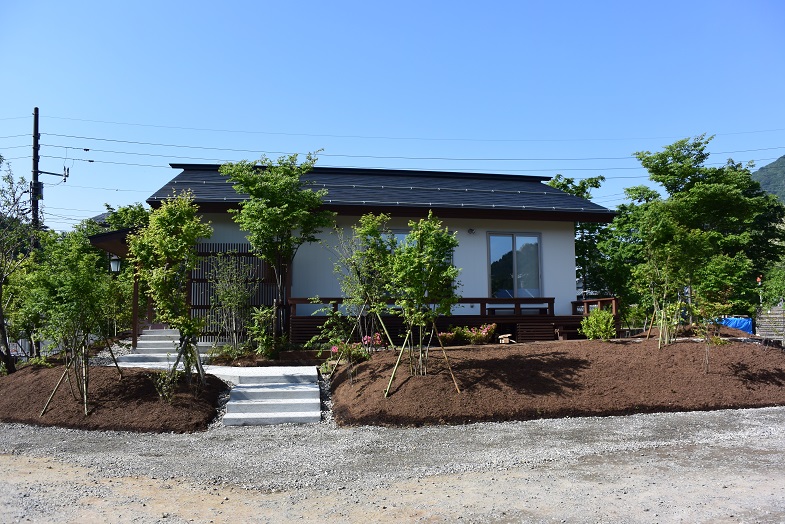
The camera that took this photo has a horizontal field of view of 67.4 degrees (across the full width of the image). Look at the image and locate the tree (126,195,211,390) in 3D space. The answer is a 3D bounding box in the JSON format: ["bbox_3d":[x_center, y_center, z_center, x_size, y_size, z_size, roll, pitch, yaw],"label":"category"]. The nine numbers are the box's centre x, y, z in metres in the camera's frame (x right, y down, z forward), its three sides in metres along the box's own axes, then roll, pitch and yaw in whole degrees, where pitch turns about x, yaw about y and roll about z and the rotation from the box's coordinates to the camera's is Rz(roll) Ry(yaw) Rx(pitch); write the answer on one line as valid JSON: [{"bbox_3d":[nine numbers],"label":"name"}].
[{"bbox_3d":[-3.725,0.412,9.999,1.450,3.290,1.400,0,-4,0],"label":"tree"}]

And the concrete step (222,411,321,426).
[{"bbox_3d":[-1.774,2.330,8.755,1.450,0.130,0.420,0,-4,-7],"label":"concrete step"}]

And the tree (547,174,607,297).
[{"bbox_3d":[7.373,-0.452,23.604,2.800,6.200,2.800,0,-4,0],"label":"tree"}]

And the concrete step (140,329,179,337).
[{"bbox_3d":[-6.331,1.972,16.380,1.120,0.150,0.380,0,-5,-10],"label":"concrete step"}]

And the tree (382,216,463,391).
[{"bbox_3d":[0.540,0.711,10.600,1.350,3.228,1.300,-1,-5,0],"label":"tree"}]

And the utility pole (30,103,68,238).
[{"bbox_3d":[-15.660,-1.634,26.500,1.600,10.605,0.650,1,-5,-17],"label":"utility pole"}]

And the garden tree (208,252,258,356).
[{"bbox_3d":[-3.915,1.022,14.500,1.200,2.503,1.150,0,-5,-9],"label":"garden tree"}]

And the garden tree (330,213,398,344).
[{"bbox_3d":[-0.571,0.390,12.507,1.600,2.910,1.500,0,-4,0],"label":"garden tree"}]

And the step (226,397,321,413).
[{"bbox_3d":[-1.993,2.423,9.891,1.530,0.145,0.420,0,-5,-9],"label":"step"}]

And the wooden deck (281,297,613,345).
[{"bbox_3d":[1.663,1.602,16.433,8.950,1.120,1.900,1,-4,-9],"label":"wooden deck"}]

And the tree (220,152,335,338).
[{"bbox_3d":[-2.772,-0.398,14.474,2.750,4.670,2.500,0,-4,0],"label":"tree"}]

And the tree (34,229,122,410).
[{"bbox_3d":[-5.402,0.969,10.100,1.420,3.144,1.420,2,-5,-27],"label":"tree"}]

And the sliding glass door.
[{"bbox_3d":[3.721,0.127,17.843,1.700,2.050,0.100,1,-4,-9],"label":"sliding glass door"}]

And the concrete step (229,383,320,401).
[{"bbox_3d":[-2.066,2.320,10.448,1.530,0.145,0.800,0,-5,-9],"label":"concrete step"}]

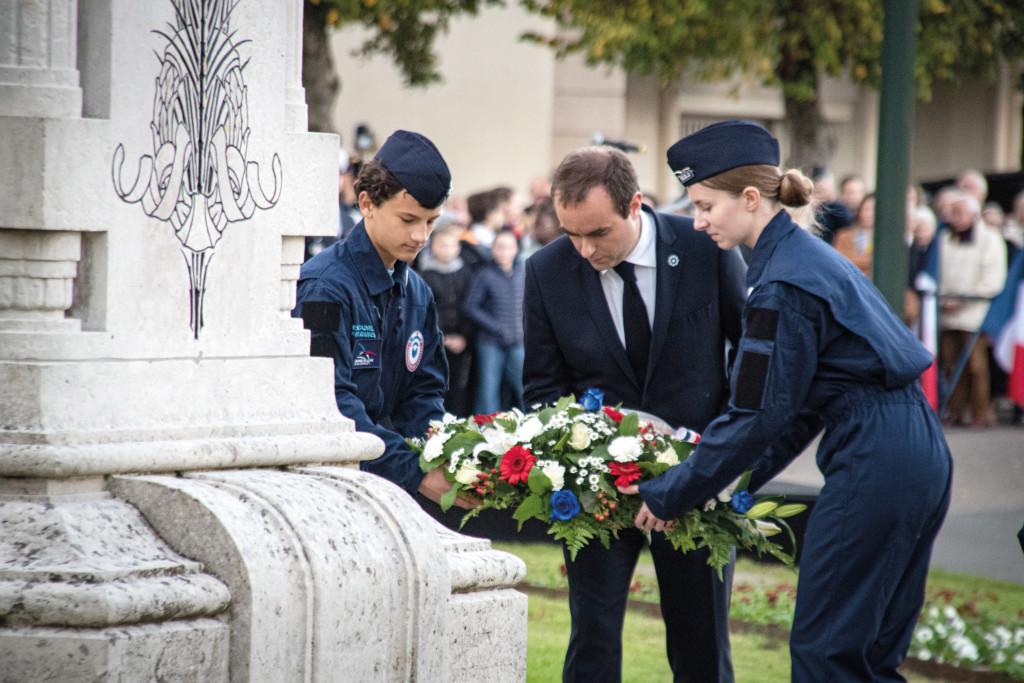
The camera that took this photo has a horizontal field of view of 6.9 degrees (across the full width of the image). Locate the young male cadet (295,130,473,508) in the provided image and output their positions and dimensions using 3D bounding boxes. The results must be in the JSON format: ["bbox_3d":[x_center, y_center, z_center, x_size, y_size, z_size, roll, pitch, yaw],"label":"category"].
[{"bbox_3d":[-0.292,0.320,18.550,0.580,1.570,0.500,2,1,42],"label":"young male cadet"}]

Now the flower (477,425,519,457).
[{"bbox_3d":[-0.031,0.214,18.340,0.093,0.066,0.075,1,-19,10],"label":"flower"}]

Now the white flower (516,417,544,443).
[{"bbox_3d":[0.040,0.189,18.360,0.061,0.056,0.055,1,-19,0],"label":"white flower"}]

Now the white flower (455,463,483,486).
[{"bbox_3d":[-0.093,0.285,18.300,0.060,0.053,0.053,1,-19,10],"label":"white flower"}]

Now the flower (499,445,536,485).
[{"bbox_3d":[0.012,0.264,18.300,0.083,0.084,0.040,1,-11,0],"label":"flower"}]

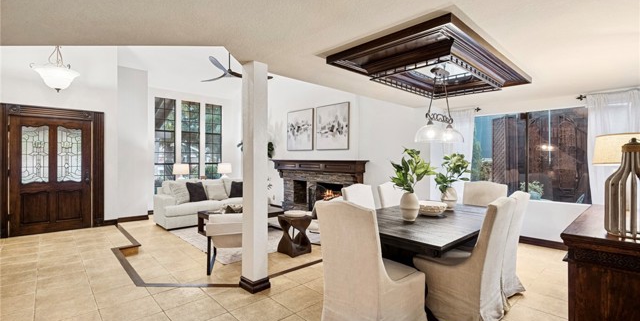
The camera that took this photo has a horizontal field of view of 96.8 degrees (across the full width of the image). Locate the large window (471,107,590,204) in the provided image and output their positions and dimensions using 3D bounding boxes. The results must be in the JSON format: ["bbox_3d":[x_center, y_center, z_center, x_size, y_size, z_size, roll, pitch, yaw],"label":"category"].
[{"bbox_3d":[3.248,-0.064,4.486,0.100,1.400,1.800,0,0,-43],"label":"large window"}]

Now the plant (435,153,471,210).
[{"bbox_3d":[1.588,0.258,3.405,0.417,0.665,0.397,0,0,22],"label":"plant"}]

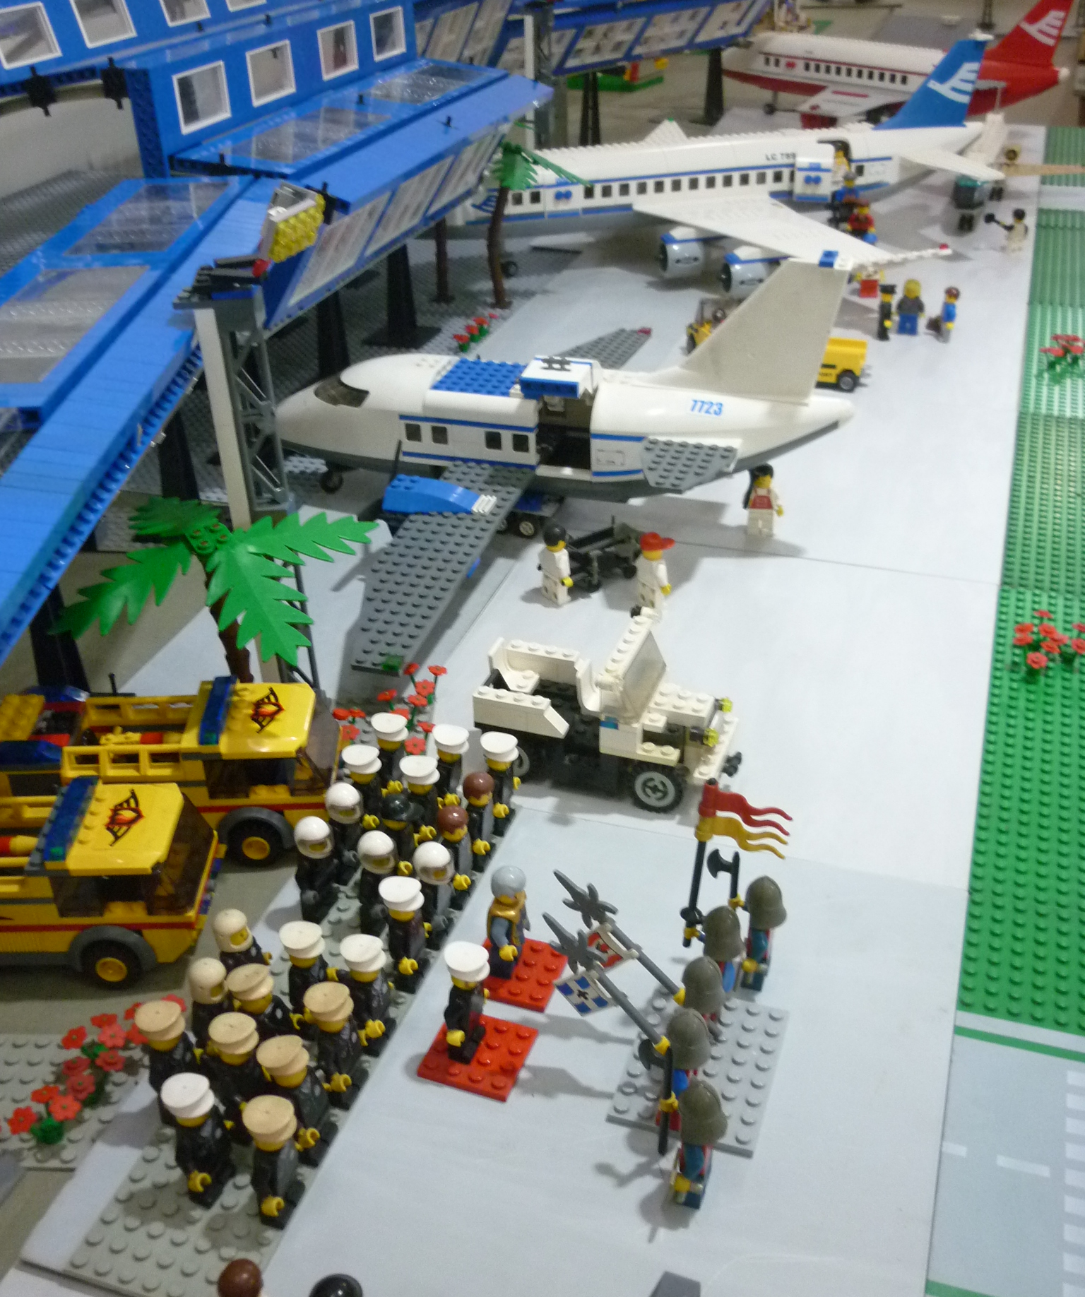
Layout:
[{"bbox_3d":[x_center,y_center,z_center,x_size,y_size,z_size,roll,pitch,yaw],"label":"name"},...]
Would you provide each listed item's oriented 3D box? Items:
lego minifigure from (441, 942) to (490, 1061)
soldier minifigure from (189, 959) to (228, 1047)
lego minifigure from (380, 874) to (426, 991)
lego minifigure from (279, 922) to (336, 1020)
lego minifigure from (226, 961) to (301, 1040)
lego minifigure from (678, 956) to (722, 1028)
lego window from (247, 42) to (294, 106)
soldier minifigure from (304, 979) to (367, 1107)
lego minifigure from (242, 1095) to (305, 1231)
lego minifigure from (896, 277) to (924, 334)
[{"bbox_3d":[-0.024,0.118,0.462,0.016,0.043,0.025,9,33,17],"label":"lego minifigure"},{"bbox_3d":[-0.109,0.121,0.465,0.016,0.042,0.024,10,33,16],"label":"soldier minifigure"},{"bbox_3d":[-0.048,0.103,0.492,0.018,0.043,0.025,10,33,15],"label":"lego minifigure"},{"bbox_3d":[-0.079,0.115,0.472,0.018,0.043,0.025,10,33,15],"label":"lego minifigure"},{"bbox_3d":[-0.089,0.124,0.458,0.017,0.043,0.024,10,33,16],"label":"lego minifigure"},{"bbox_3d":[0.052,0.121,0.461,0.019,0.044,0.025,10,33,16],"label":"lego minifigure"},{"bbox_3d":[-0.183,-0.383,0.918,0.009,0.033,0.058,10,33,16],"label":"lego window"},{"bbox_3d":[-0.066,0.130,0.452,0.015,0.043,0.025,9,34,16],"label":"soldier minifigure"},{"bbox_3d":[-0.079,0.152,0.412,0.016,0.043,0.024,10,33,16],"label":"lego minifigure"},{"bbox_3d":[0.289,-0.269,1.083,0.024,0.043,0.013,9,33,17],"label":"lego minifigure"}]

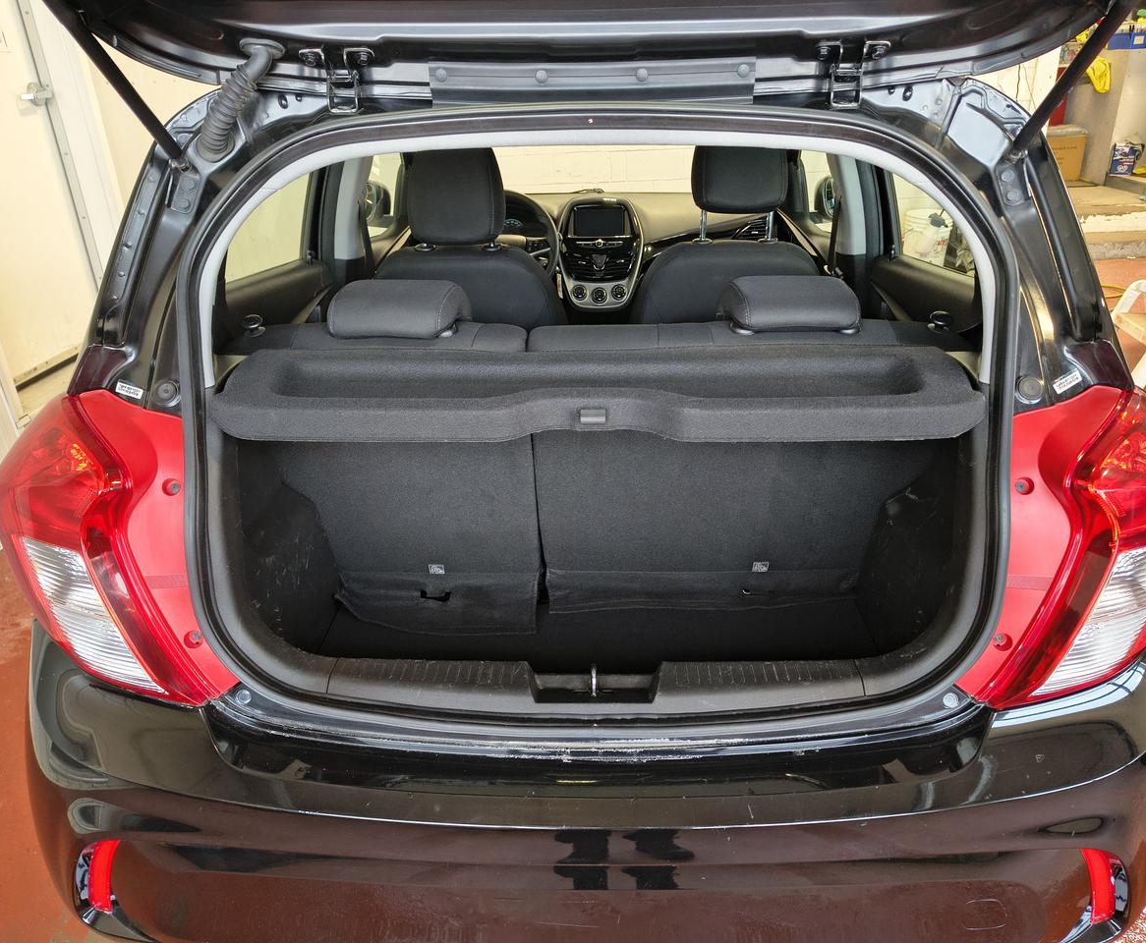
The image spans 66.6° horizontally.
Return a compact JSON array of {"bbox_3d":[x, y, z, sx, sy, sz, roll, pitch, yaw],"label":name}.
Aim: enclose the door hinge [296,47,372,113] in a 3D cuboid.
[{"bbox_3d":[-0.313,-0.516,1.150,0.092,0.070,0.065,0,27,2],"label":"door hinge"}]

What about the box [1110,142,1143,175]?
[{"bbox_3d":[4.151,-2.351,6.550,0.180,0.225,0.130,13,31,26],"label":"box"}]

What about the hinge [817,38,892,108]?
[{"bbox_3d":[0.363,-0.515,1.130,0.092,0.070,0.065,0,27,2],"label":"hinge"}]

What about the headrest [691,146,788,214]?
[{"bbox_3d":[0.392,-0.735,2.060,0.225,0.230,0.120,0,35,2],"label":"headrest"}]

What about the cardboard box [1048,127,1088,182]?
[{"bbox_3d":[3.799,-2.453,6.750,0.300,0.360,0.250,4,28,11],"label":"cardboard box"}]

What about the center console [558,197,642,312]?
[{"bbox_3d":[0.089,-0.707,2.820,0.265,0.330,0.200,0,27,2],"label":"center console"}]

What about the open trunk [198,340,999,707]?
[{"bbox_3d":[0.040,0.076,1.342,1.050,0.490,0.550,0,27,2],"label":"open trunk"}]

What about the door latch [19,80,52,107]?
[{"bbox_3d":[-2.029,-1.431,3.315,0.068,0.088,0.150,-1,27,2],"label":"door latch"}]

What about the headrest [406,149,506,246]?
[{"bbox_3d":[-0.274,-0.655,2.050,0.228,0.230,0.120,0,35,2],"label":"headrest"}]

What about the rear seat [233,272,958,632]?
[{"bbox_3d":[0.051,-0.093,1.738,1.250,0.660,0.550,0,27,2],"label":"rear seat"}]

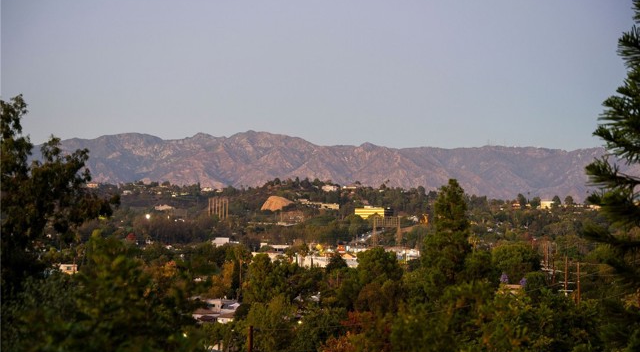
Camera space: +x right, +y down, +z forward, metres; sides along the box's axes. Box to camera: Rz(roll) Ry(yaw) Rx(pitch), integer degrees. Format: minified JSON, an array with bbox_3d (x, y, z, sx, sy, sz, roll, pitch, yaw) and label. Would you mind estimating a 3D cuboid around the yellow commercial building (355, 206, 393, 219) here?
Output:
[{"bbox_3d":[73.467,50.389,1480.000,44.298,19.391,27.000,-2,-4,28],"label":"yellow commercial building"}]

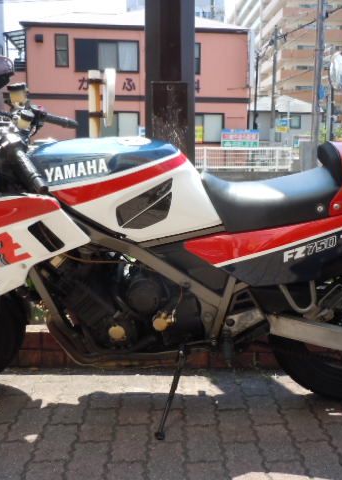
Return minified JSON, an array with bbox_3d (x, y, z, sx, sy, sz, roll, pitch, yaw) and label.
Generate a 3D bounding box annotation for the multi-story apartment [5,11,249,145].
[{"bbox_3d":[-1.798,-6.658,24.291,9.300,7.300,7.500,0,9,-5],"label":"multi-story apartment"}]

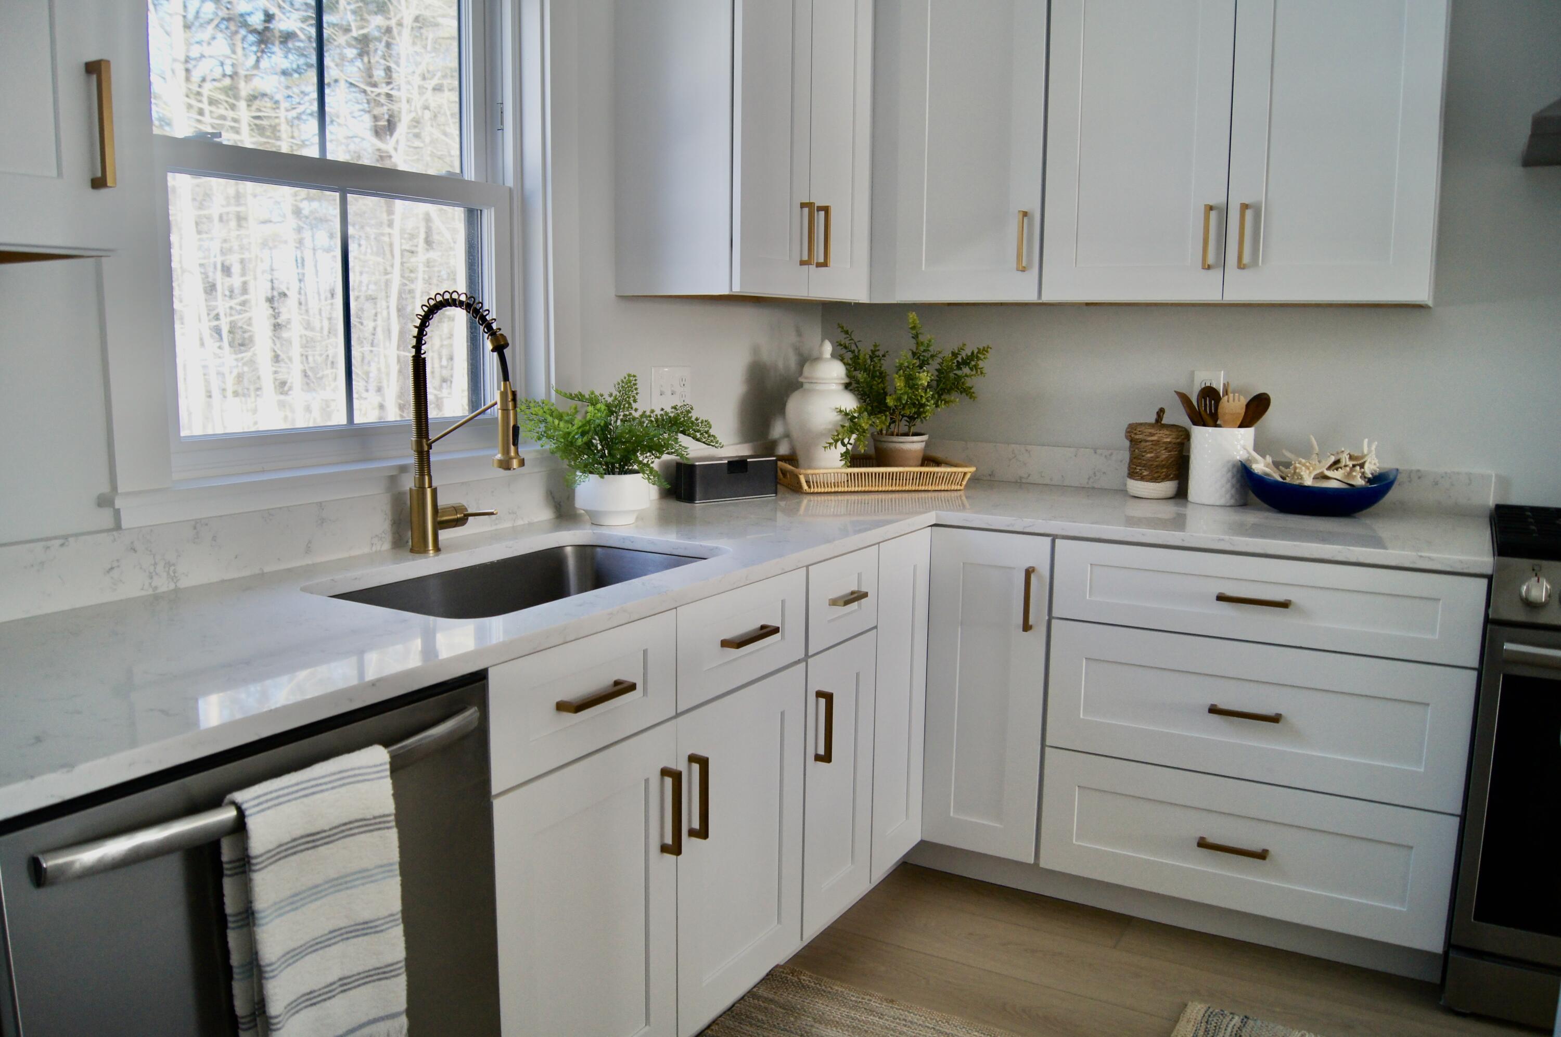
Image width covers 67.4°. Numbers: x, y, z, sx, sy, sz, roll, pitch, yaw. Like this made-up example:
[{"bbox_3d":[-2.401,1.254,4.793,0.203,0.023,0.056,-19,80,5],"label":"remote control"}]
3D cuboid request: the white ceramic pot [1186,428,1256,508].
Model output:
[{"bbox_3d":[1.083,-0.130,2.876,0.148,0.188,0.148,5,10,30],"label":"white ceramic pot"}]

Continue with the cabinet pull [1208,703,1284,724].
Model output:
[{"bbox_3d":[0.956,0.401,2.406,0.137,0.011,0.034,5,10,30],"label":"cabinet pull"}]

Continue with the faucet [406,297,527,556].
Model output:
[{"bbox_3d":[-0.533,-0.165,2.042,0.264,0.455,0.122,5,9,30],"label":"faucet"}]

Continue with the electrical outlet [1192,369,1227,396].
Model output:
[{"bbox_3d":[1.088,-0.318,2.975,0.071,0.114,0.007,5,10,30],"label":"electrical outlet"}]

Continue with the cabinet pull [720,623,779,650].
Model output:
[{"bbox_3d":[-0.050,0.204,2.013,0.034,0.011,0.137,5,9,30],"label":"cabinet pull"}]

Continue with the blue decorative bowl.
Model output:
[{"bbox_3d":[1.242,-0.067,2.713,0.352,0.115,0.205,5,10,30],"label":"blue decorative bowl"}]

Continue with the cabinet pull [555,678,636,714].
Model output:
[{"bbox_3d":[-0.258,0.252,1.654,0.034,0.011,0.137,5,9,30],"label":"cabinet pull"}]

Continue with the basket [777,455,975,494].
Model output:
[{"bbox_3d":[0.240,-0.118,3.183,0.472,0.063,0.370,-1,9,-11],"label":"basket"}]

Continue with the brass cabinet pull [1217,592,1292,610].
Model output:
[{"bbox_3d":[0.959,0.167,2.370,0.137,0.011,0.034,5,10,30],"label":"brass cabinet pull"}]

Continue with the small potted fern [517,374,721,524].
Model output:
[{"bbox_3d":[-0.327,-0.144,2.402,0.350,0.310,0.386,5,9,30],"label":"small potted fern"}]

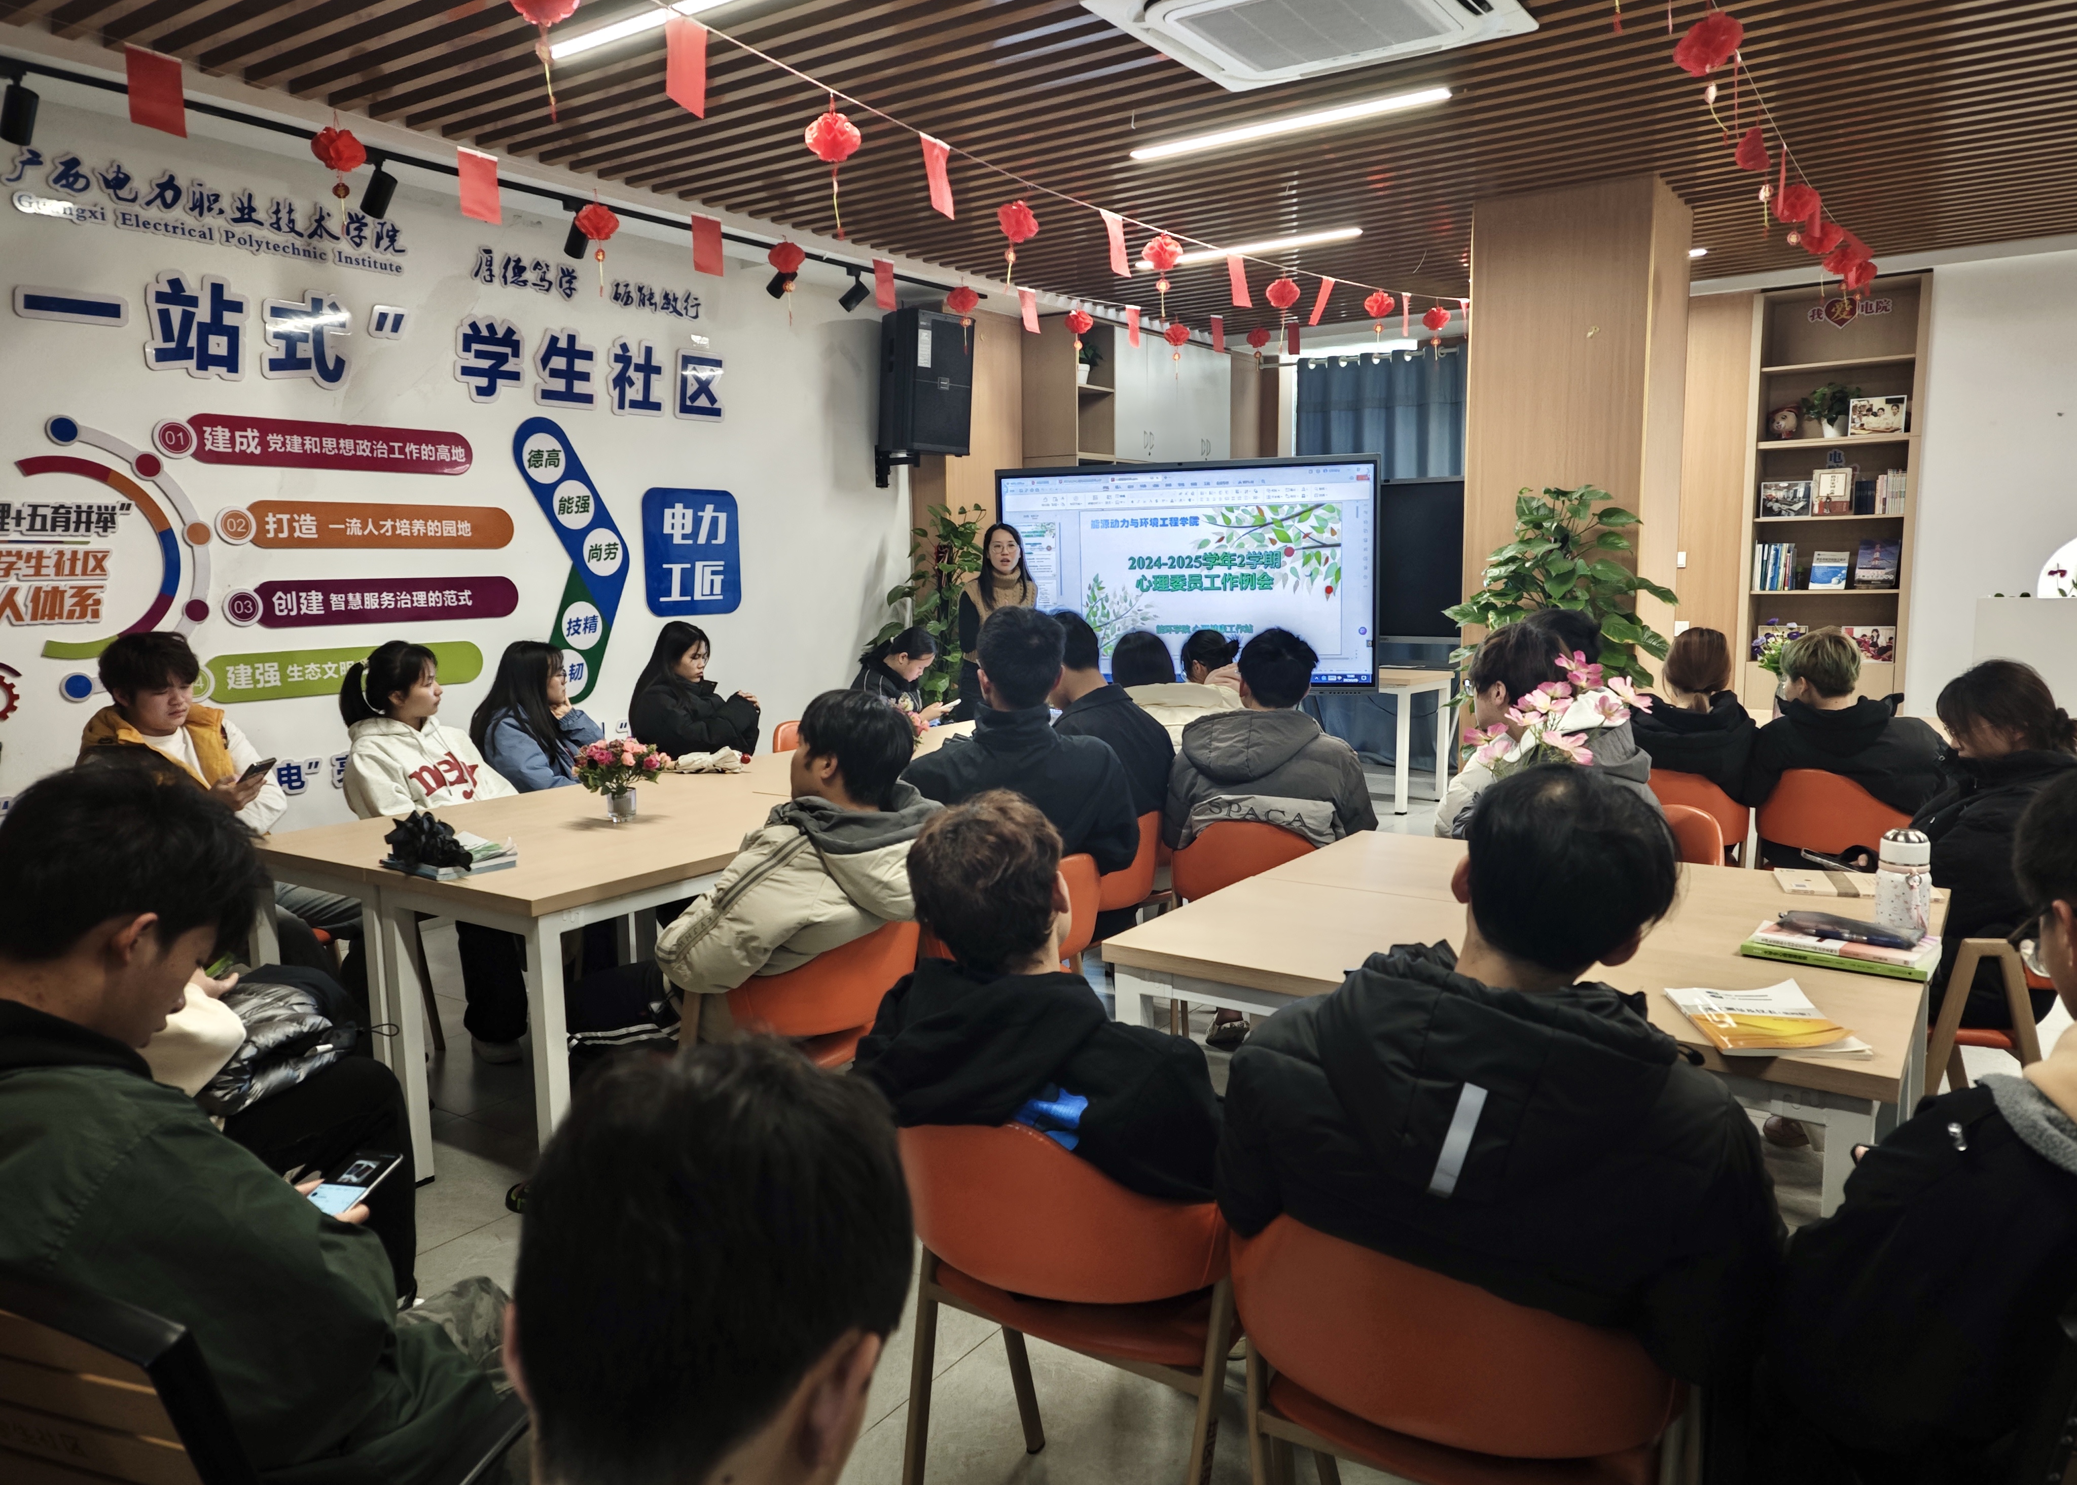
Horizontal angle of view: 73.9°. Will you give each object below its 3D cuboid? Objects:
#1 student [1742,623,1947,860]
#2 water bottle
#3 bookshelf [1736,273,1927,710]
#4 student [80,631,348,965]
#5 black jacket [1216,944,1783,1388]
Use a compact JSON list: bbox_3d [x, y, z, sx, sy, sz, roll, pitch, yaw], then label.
[{"bbox_3d":[2.456,0.236,4.251,0.560,1.190,0.780,4,9,36],"label":"student"},{"bbox_3d":[1.477,0.248,2.351,0.092,0.185,0.092,4,9,33],"label":"water bottle"},{"bbox_3d":[4.540,-1.126,7.919,0.850,2.880,0.380,4,9,33],"label":"bookshelf"},{"bbox_3d":[-2.160,0.349,3.588,0.770,1.280,0.540,2,8,23],"label":"student"},{"bbox_3d":[0.490,0.479,1.457,0.560,0.620,0.450,4,9,33],"label":"black jacket"}]

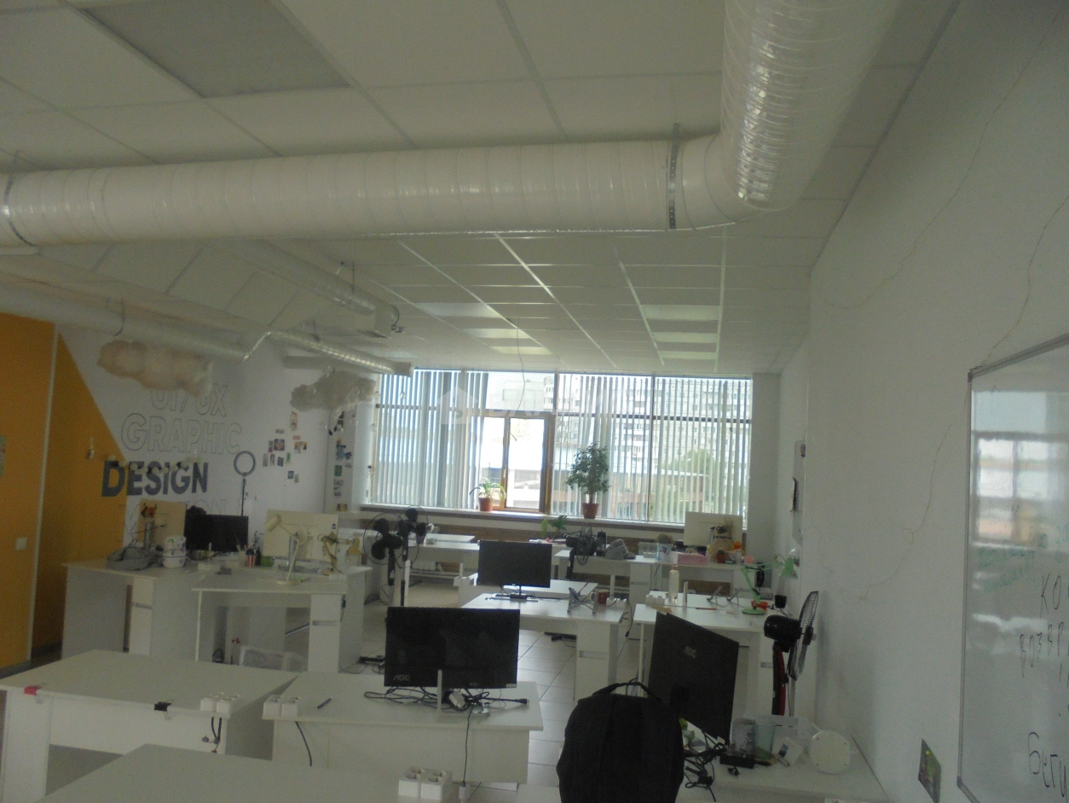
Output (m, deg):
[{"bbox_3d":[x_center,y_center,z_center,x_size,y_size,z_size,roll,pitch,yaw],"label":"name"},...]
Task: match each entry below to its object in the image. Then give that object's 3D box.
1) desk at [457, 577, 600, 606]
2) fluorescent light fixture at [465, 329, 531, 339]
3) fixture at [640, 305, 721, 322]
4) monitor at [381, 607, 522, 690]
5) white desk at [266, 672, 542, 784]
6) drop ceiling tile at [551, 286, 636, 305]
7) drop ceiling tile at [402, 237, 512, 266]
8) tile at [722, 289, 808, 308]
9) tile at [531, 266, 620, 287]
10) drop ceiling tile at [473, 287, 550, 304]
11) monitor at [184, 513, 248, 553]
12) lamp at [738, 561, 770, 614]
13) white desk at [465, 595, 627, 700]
[{"bbox_3d":[-0.059,1.794,6.241,1.000,0.750,0.580,2,-4,12],"label":"desk"},{"bbox_3d":[-0.365,-0.686,7.824,0.600,0.060,0.600,2,-4,12],"label":"fluorescent light fixture"},{"bbox_3d":[1.136,-0.699,6.245,0.595,0.030,0.595,2,-4,13],"label":"fixture"},{"bbox_3d":[-0.325,1.004,3.196,0.525,0.365,0.170,4,-4,-8],"label":"monitor"},{"bbox_3d":[-0.503,1.552,3.172,1.000,0.750,0.610,3,-4,-2],"label":"white desk"},{"bbox_3d":[0.424,-0.766,5.781,0.600,0.020,0.600,2,-4,12],"label":"drop ceiling tile"},{"bbox_3d":[-0.421,-0.882,4.755,0.595,0.020,0.595,2,-4,13],"label":"drop ceiling tile"},{"bbox_3d":[1.595,-0.721,5.524,0.600,0.020,0.600,2,-4,12],"label":"tile"},{"bbox_3d":[0.295,-0.809,5.167,0.600,0.020,0.600,2,-4,12],"label":"tile"},{"bbox_3d":[-0.161,-0.790,5.941,0.600,0.020,0.600,2,-4,12],"label":"drop ceiling tile"},{"bbox_3d":[-2.538,1.056,6.420,0.500,0.340,0.100,4,-4,-10],"label":"monitor"},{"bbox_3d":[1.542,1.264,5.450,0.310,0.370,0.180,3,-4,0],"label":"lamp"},{"bbox_3d":[0.019,1.696,5.131,1.020,0.750,0.590,2,-4,8],"label":"white desk"}]

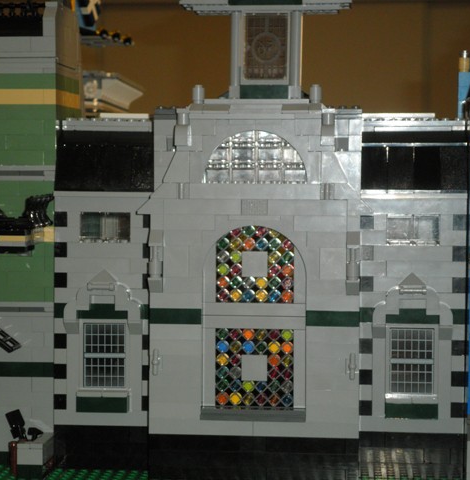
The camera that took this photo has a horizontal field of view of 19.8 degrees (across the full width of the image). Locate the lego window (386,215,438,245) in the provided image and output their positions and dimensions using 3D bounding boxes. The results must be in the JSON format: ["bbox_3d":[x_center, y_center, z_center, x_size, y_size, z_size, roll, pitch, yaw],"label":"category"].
[{"bbox_3d":[0.110,-0.006,0.831,0.032,0.019,0.008,1,3,6],"label":"lego window"}]

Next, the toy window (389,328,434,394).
[{"bbox_3d":[0.109,0.074,0.834,0.027,0.041,0.006,1,3,6],"label":"toy window"}]

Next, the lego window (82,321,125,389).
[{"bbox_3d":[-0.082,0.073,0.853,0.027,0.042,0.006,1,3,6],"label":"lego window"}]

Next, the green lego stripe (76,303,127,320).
[{"bbox_3d":[-0.082,0.045,0.844,0.032,0.010,0.008,1,3,6],"label":"green lego stripe"}]

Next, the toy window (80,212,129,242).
[{"bbox_3d":[-0.082,-0.008,0.850,0.032,0.019,0.008,1,3,6],"label":"toy window"}]

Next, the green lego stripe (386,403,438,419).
[{"bbox_3d":[0.109,0.105,0.828,0.032,0.010,0.008,1,3,6],"label":"green lego stripe"}]

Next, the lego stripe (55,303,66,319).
[{"bbox_3d":[-0.110,0.044,0.855,0.008,0.010,0.008,1,3,6],"label":"lego stripe"}]

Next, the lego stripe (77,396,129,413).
[{"bbox_3d":[-0.083,0.103,0.847,0.032,0.010,0.008,1,3,6],"label":"lego stripe"}]

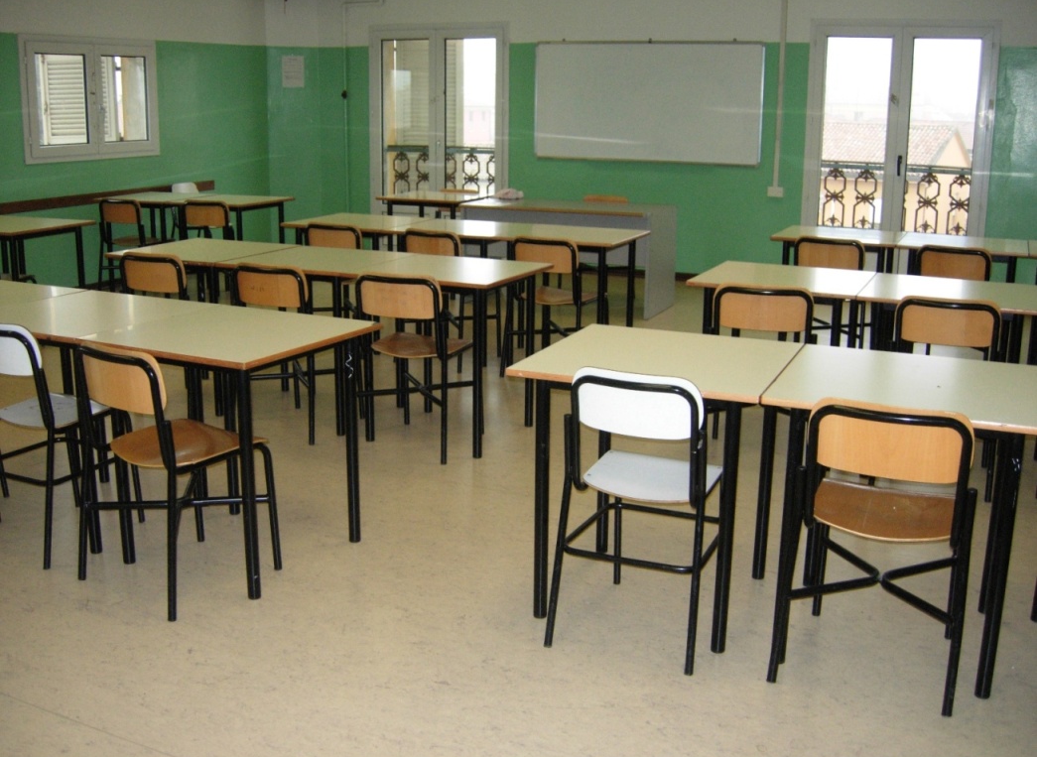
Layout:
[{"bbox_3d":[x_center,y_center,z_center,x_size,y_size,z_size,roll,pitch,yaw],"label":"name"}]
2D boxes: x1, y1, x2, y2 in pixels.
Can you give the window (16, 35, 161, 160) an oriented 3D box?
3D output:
[{"bbox_3d":[-3.299,-2.163,8.349,0.100,0.940,1.400,7,16,23],"label":"window"}]

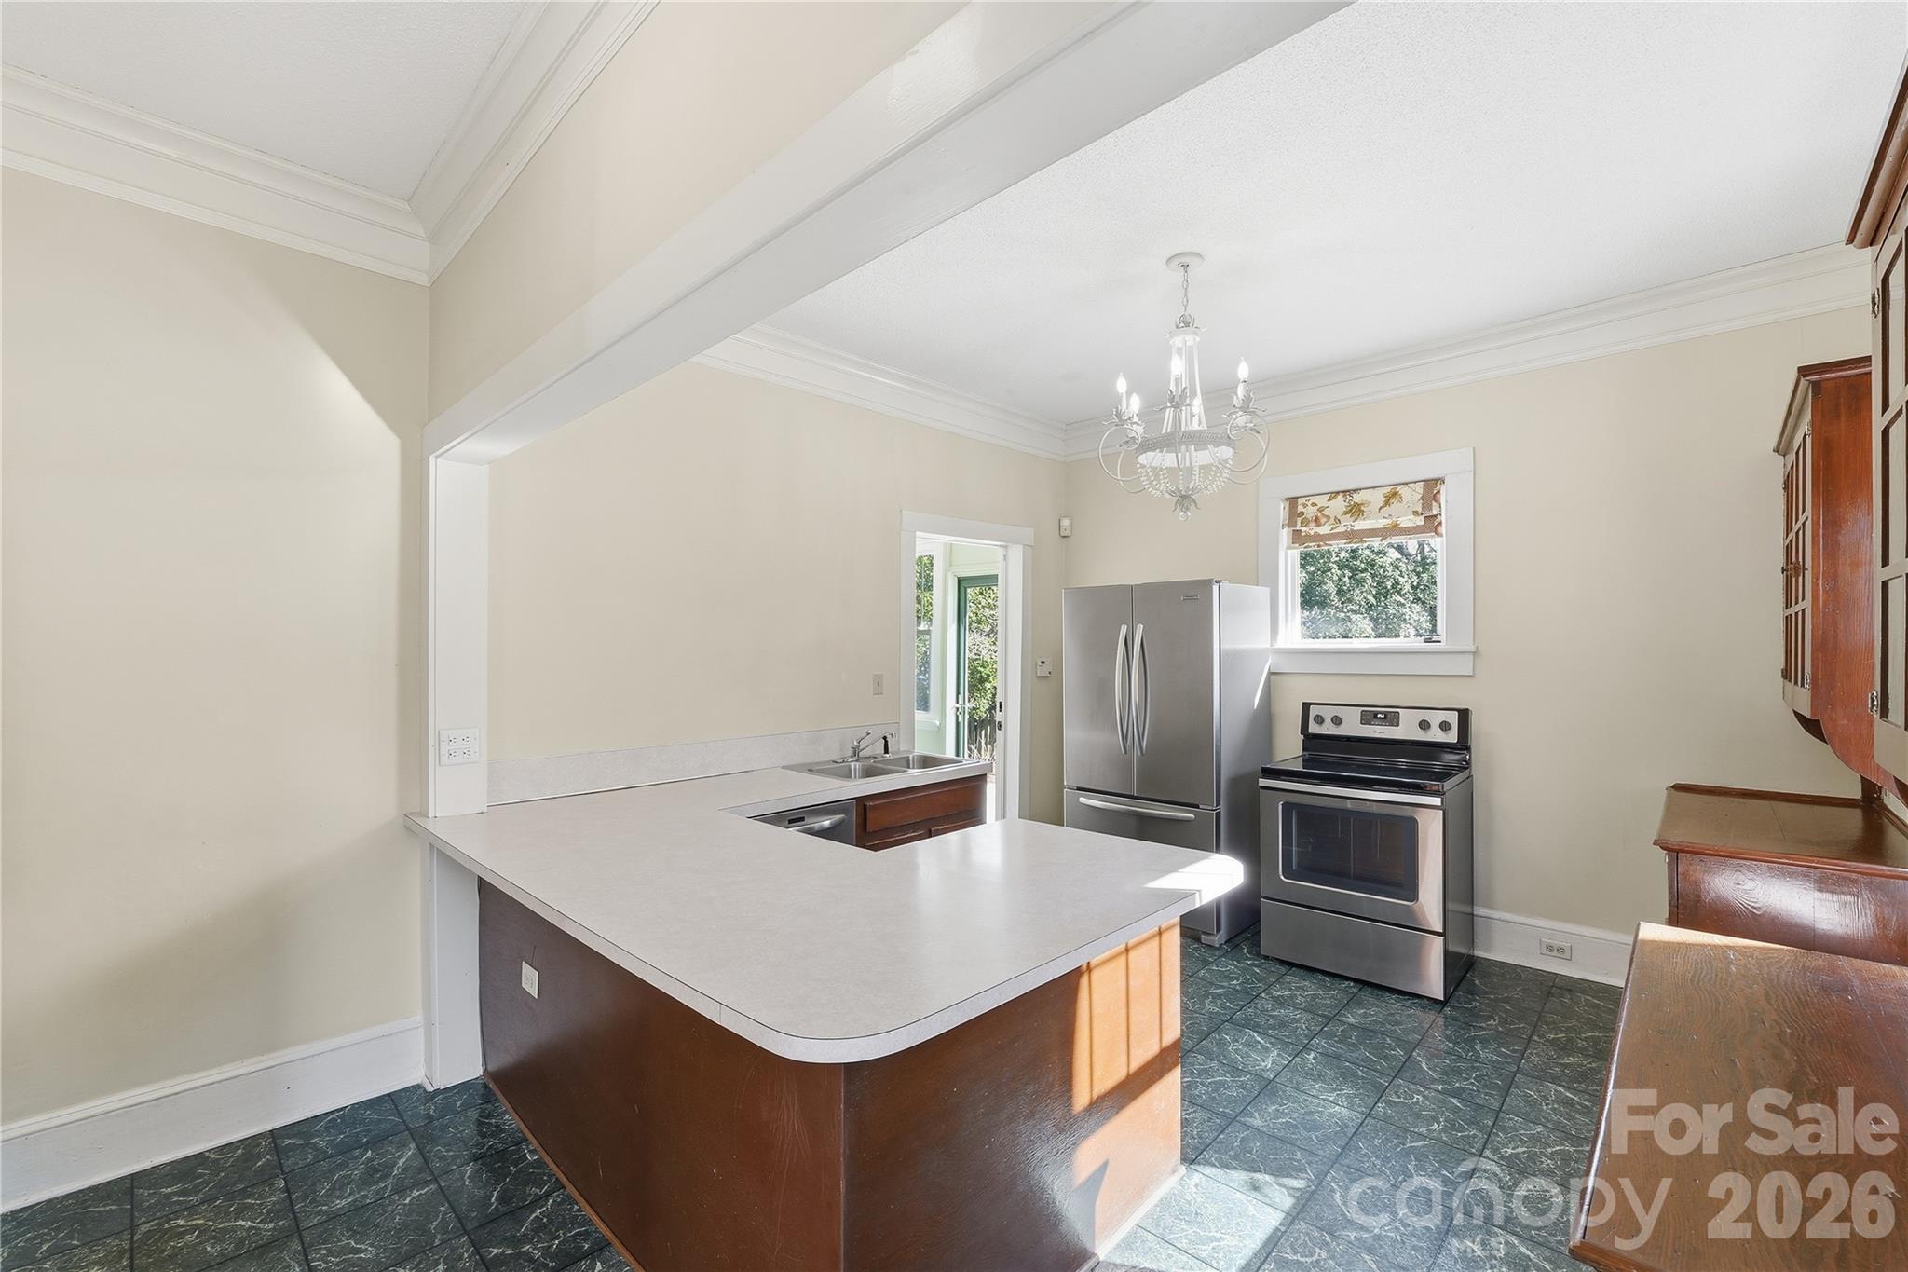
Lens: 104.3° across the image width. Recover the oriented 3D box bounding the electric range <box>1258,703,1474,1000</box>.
[{"bbox_3d":[1.963,0.944,3.546,0.760,1.185,0.680,-1,-2,44],"label":"electric range"}]

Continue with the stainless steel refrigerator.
[{"bbox_3d":[1.196,0.639,4.221,0.910,1.815,0.780,-1,-2,44],"label":"stainless steel refrigerator"}]

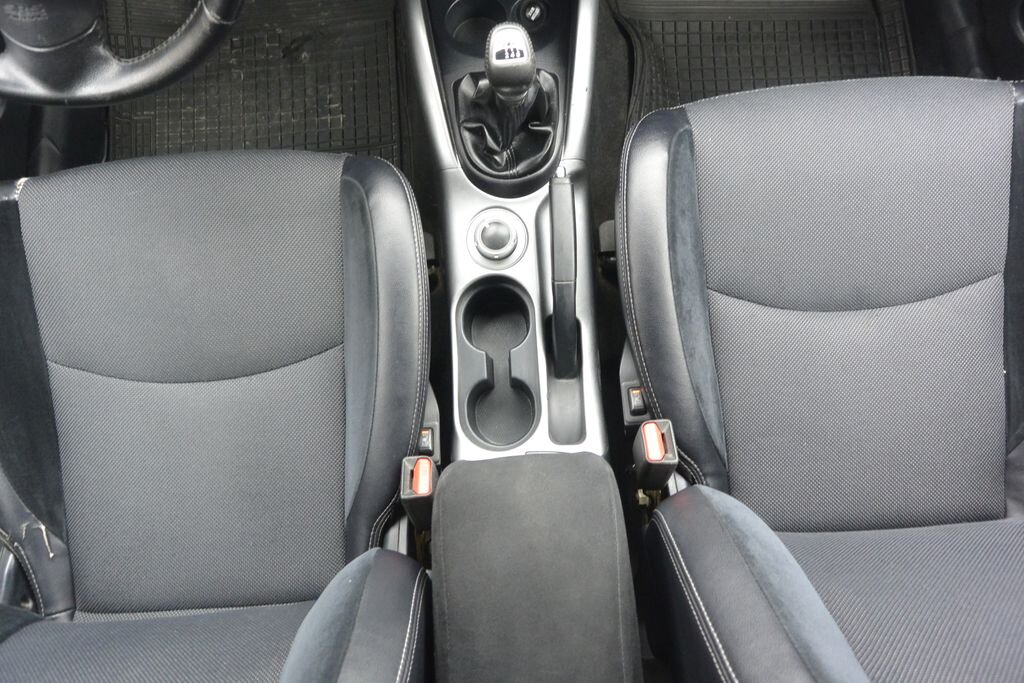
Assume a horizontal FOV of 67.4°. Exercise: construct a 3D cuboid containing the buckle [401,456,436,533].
[{"bbox_3d":[-0.093,0.161,0.811,0.030,0.073,0.045,-6,51,1],"label":"buckle"}]

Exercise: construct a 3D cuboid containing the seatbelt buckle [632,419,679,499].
[{"bbox_3d":[0.149,0.119,0.805,0.030,0.073,0.045,-2,59,-1],"label":"seatbelt buckle"}]

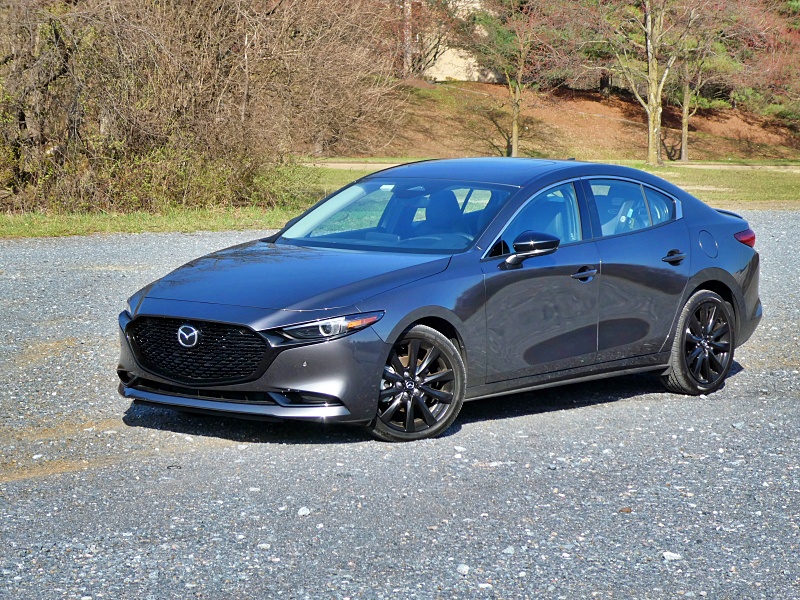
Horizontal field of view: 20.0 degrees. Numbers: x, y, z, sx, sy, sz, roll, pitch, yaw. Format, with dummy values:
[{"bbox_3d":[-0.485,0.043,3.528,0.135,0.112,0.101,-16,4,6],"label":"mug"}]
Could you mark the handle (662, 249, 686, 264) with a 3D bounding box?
[{"bbox_3d":[1.672,-0.261,13.805,0.060,0.070,0.235,5,7,42],"label":"handle"}]

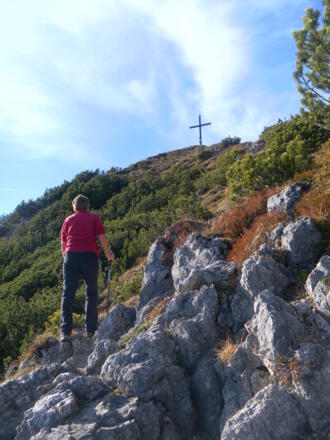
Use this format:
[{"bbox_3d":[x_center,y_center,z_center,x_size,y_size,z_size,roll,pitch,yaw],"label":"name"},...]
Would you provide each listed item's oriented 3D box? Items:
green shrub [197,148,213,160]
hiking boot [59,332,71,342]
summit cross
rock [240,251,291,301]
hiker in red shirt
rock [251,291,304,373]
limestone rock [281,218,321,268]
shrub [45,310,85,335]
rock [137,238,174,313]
[{"bbox_3d":[4.972,-8.245,56.000,1.900,1.400,1.700,0,-10,0],"label":"green shrub"},{"bbox_3d":[-1.146,1.347,5.100,0.110,0.130,0.290,1,-10,-6],"label":"hiking boot"},{"bbox_3d":[4.720,-12.070,60.000,3.200,4.200,0.250,-5,-11,29],"label":"summit cross"},{"bbox_3d":[1.062,0.593,4.750,0.530,0.520,0.500,0,-10,0],"label":"rock"},{"bbox_3d":[-0.926,0.572,5.250,0.620,1.720,0.420,0,-10,0],"label":"hiker in red shirt"},{"bbox_3d":[1.002,1.002,4.000,0.470,0.700,0.500,0,-10,0],"label":"rock"},{"bbox_3d":[1.675,0.278,5.500,0.480,0.620,0.500,0,-10,0],"label":"limestone rock"},{"bbox_3d":[-1.286,1.338,5.750,0.520,0.340,0.450,0,-10,0],"label":"shrub"},{"bbox_3d":[-0.120,0.699,5.600,0.460,0.900,0.500,0,-10,0],"label":"rock"}]

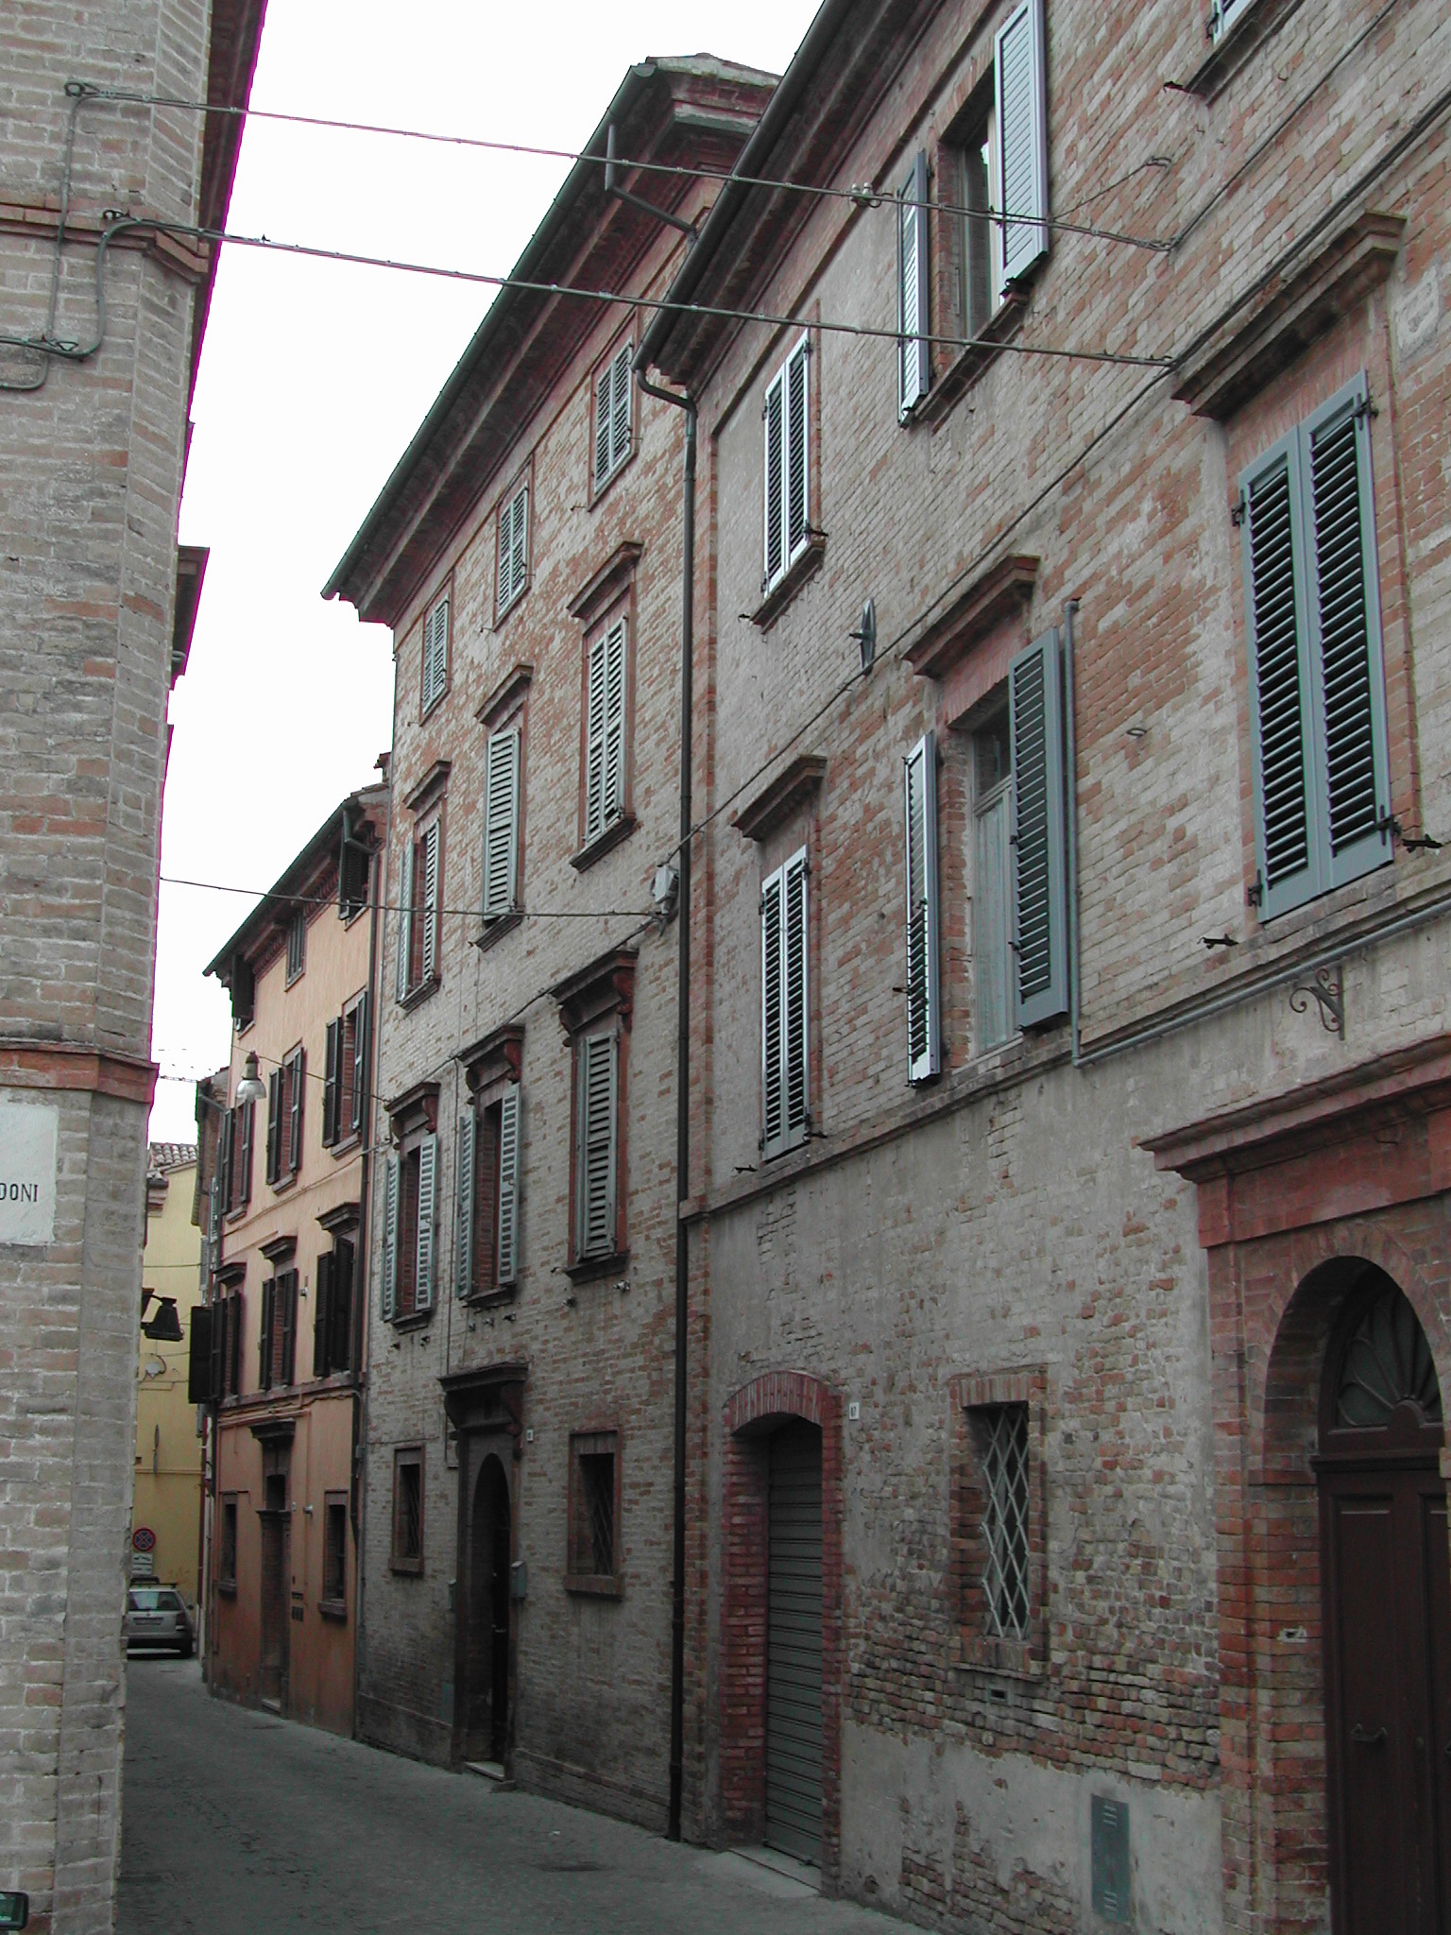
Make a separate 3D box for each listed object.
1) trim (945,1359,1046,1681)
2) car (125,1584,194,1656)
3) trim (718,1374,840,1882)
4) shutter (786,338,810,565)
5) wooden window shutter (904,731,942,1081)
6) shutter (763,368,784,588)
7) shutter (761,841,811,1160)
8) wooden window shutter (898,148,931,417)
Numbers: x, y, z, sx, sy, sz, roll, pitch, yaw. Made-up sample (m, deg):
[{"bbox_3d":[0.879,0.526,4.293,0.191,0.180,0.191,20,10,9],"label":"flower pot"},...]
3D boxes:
[{"bbox_3d":[1.422,2.819,11.951,0.140,1.479,1.222,4,-14,-16],"label":"trim"},{"bbox_3d":[-12.582,14.313,51.722,1.720,1.500,4.300,3,-13,-11],"label":"car"},{"bbox_3d":[0.464,4.198,15.167,0.260,3.123,2.493,4,-14,-16],"label":"trim"},{"bbox_3d":[0.528,-3.628,16.524,0.055,1.639,0.485,4,-14,-16],"label":"shutter"},{"bbox_3d":[1.124,-0.322,13.435,0.055,1.959,0.485,3,-13,-9],"label":"wooden window shutter"},{"bbox_3d":[0.389,-3.514,16.974,0.055,1.639,0.485,4,-14,-16],"label":"shutter"},{"bbox_3d":[0.426,0.264,15.855,0.055,1.998,0.965,4,-14,-16],"label":"shutter"},{"bbox_3d":[1.148,-4.142,14.355,0.055,1.610,0.485,3,-13,-9],"label":"wooden window shutter"}]

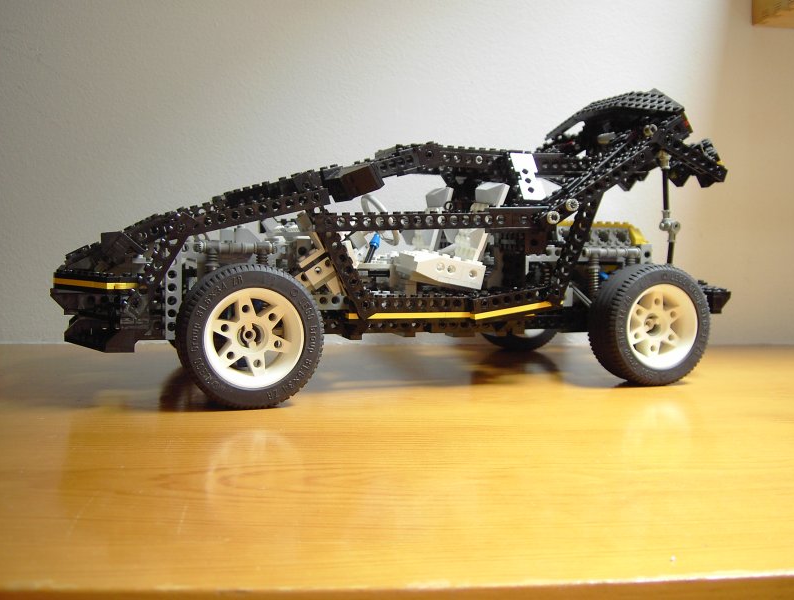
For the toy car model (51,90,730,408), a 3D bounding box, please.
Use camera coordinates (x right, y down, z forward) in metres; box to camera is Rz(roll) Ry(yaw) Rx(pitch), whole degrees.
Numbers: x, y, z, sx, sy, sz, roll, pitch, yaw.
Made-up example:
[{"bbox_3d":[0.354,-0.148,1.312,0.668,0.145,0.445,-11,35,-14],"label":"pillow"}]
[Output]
[{"bbox_3d":[-0.008,-0.056,0.599,0.457,0.220,0.230,-1,4,-20],"label":"toy car model"}]

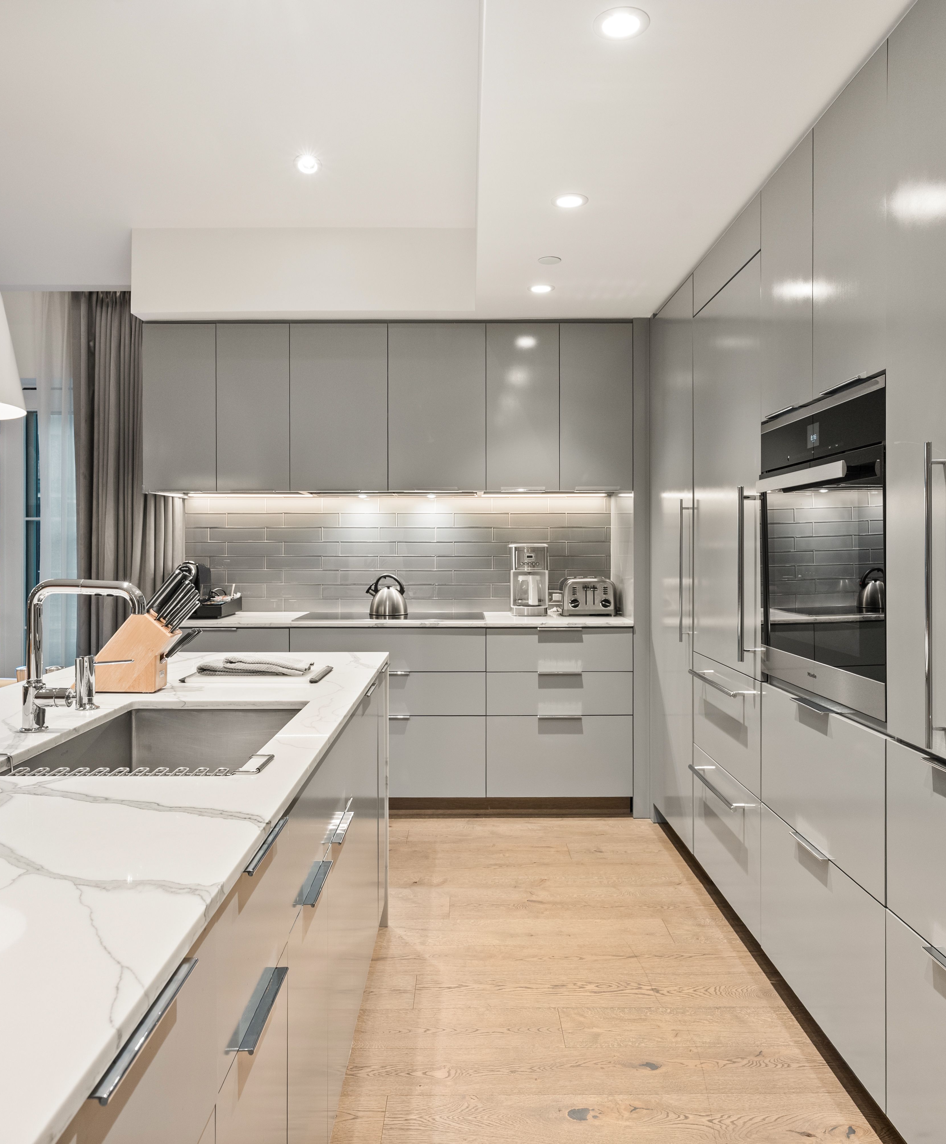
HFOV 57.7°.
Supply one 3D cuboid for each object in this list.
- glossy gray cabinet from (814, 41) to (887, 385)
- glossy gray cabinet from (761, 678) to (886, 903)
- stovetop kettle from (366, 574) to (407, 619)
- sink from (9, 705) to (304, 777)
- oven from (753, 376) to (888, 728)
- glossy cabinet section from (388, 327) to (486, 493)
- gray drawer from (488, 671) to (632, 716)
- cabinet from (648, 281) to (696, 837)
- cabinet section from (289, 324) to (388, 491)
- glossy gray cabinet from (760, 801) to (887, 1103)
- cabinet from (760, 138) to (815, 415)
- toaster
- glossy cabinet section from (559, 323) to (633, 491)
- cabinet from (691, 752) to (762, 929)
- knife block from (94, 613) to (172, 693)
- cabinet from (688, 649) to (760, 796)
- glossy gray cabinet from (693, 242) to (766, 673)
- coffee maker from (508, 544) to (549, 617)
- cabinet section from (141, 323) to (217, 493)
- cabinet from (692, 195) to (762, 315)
[{"bbox_3d":[1.156,-0.768,1.968,0.600,0.688,0.374,0,1,0],"label":"glossy gray cabinet"},{"bbox_3d":[1.128,0.508,2.145,0.590,0.352,0.755,0,1,-1],"label":"glossy gray cabinet"},{"bbox_3d":[-0.427,0.127,4.270,0.207,0.222,0.192,0,1,-9],"label":"stovetop kettle"},{"bbox_3d":[-0.576,0.442,1.650,0.430,0.240,0.670,0,1,0],"label":"sink"},{"bbox_3d":[1.098,-0.057,2.145,0.590,0.710,0.755,0,1,-1],"label":"oven"},{"bbox_3d":[-0.170,-0.770,4.265,0.455,0.779,0.570,0,1,0],"label":"glossy cabinet section"},{"bbox_3d":[0.408,0.571,4.300,0.691,0.208,0.520,0,1,0],"label":"gray drawer"},{"bbox_3d":[1.123,-0.032,3.620,0.590,2.200,0.730,0,1,-1],"label":"cabinet"},{"bbox_3d":[-0.624,-0.770,4.265,0.453,0.779,0.570,0,1,0],"label":"cabinet section"},{"bbox_3d":[1.154,0.901,2.160,0.600,0.426,0.752,0,1,0],"label":"glossy gray cabinet"},{"bbox_3d":[1.136,-0.772,2.333,0.580,0.680,0.380,0,1,-1],"label":"cabinet"},{"bbox_3d":[0.589,0.119,4.490,0.265,0.197,0.280,0,1,-1],"label":"toaster"},{"bbox_3d":[0.570,-0.770,4.265,0.342,0.779,0.570,0,1,0],"label":"glossy cabinet section"},{"bbox_3d":[1.148,0.879,2.917,0.600,0.422,0.762,0,1,0],"label":"cabinet"},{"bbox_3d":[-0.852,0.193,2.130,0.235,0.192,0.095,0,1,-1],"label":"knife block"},{"bbox_3d":[1.121,0.486,2.885,0.590,0.348,0.720,0,1,-1],"label":"cabinet"},{"bbox_3d":[1.148,-0.325,2.917,0.600,1.279,0.762,0,1,0],"label":"glossy gray cabinet"},{"bbox_3d":[0.285,0.040,4.450,0.195,0.368,0.240,0,1,-1],"label":"coffee maker"},{"bbox_3d":[-1.365,-0.770,4.265,0.345,0.779,0.570,0,1,0],"label":"cabinet section"},{"bbox_3d":[1.148,-1.051,2.917,0.600,0.174,0.762,0,1,0],"label":"cabinet"}]

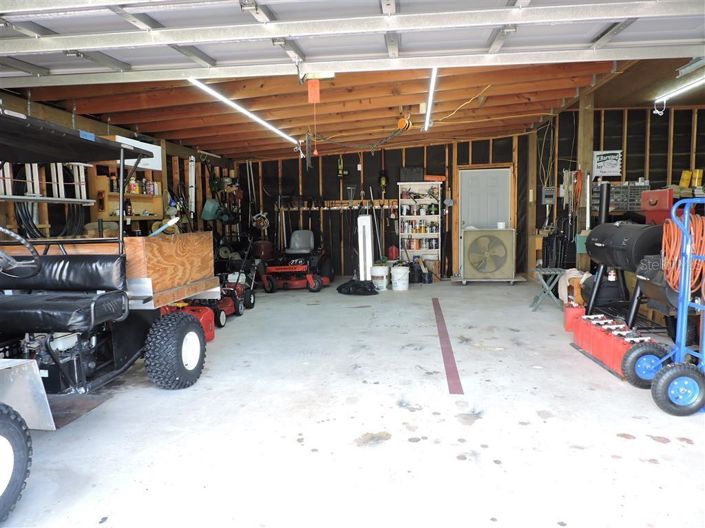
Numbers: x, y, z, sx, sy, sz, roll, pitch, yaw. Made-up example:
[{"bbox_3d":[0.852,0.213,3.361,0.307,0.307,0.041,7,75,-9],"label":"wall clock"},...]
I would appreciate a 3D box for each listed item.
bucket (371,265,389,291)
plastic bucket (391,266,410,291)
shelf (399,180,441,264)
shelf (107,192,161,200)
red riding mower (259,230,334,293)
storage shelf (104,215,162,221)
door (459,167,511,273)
[{"bbox_3d":[0.446,0.250,8.093,0.300,0.370,0.300,-1,5,0],"label":"bucket"},{"bbox_3d":[0.781,0.248,8.048,0.300,0.370,0.300,-1,5,0],"label":"plastic bucket"},{"bbox_3d":[1.285,-0.613,9.302,0.810,1.830,0.300,0,5,8],"label":"shelf"},{"bbox_3d":[-2.815,-0.858,6.202,0.150,0.045,1.185,0,5,8],"label":"shelf"},{"bbox_3d":[-0.975,-0.101,8.734,1.220,1.000,1.750,-1,5,2],"label":"red riding mower"},{"bbox_3d":[-2.813,-0.576,6.208,0.150,0.045,1.274,0,5,8],"label":"storage shelf"},{"bbox_3d":[2.524,-0.751,9.301,0.930,2.050,0.060,0,5,8],"label":"door"}]

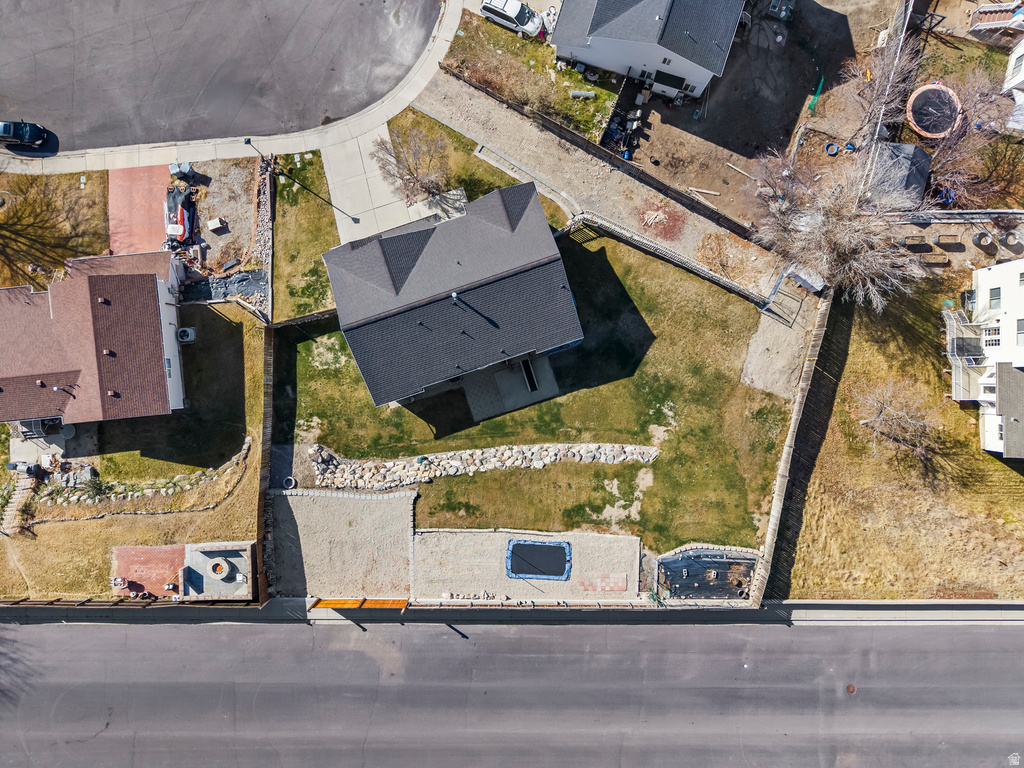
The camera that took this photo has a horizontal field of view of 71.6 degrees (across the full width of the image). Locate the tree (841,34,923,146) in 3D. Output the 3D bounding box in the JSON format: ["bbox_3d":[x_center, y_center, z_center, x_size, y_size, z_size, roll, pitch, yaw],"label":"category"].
[{"bbox_3d":[25.470,-20.100,48.800,4.600,7.000,5.500,0,90,0],"label":"tree"}]

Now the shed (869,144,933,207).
[{"bbox_3d":[27.510,-14.800,50.400,3.800,3.000,3.800,13,90,0],"label":"shed"}]

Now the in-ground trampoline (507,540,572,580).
[{"bbox_3d":[1.970,12.750,51.300,4.600,0.250,2.750,3,90,0],"label":"in-ground trampoline"}]

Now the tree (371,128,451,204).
[{"bbox_3d":[-6.880,-14.820,48.600,5.000,5.400,4.800,0,90,0],"label":"tree"}]

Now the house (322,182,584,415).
[{"bbox_3d":[-3.900,-5.970,47.800,14.800,6.700,11.100,-19,90,0],"label":"house"}]

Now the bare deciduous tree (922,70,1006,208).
[{"bbox_3d":[31.200,-16.700,49.100,5.300,6.600,7.400,0,90,0],"label":"bare deciduous tree"}]

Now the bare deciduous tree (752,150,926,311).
[{"bbox_3d":[21.900,-10.200,47.800,9.800,8.500,10.000,0,90,0],"label":"bare deciduous tree"}]

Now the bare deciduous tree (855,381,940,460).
[{"bbox_3d":[25.400,2.400,48.700,4.900,6.600,5.200,0,90,0],"label":"bare deciduous tree"}]

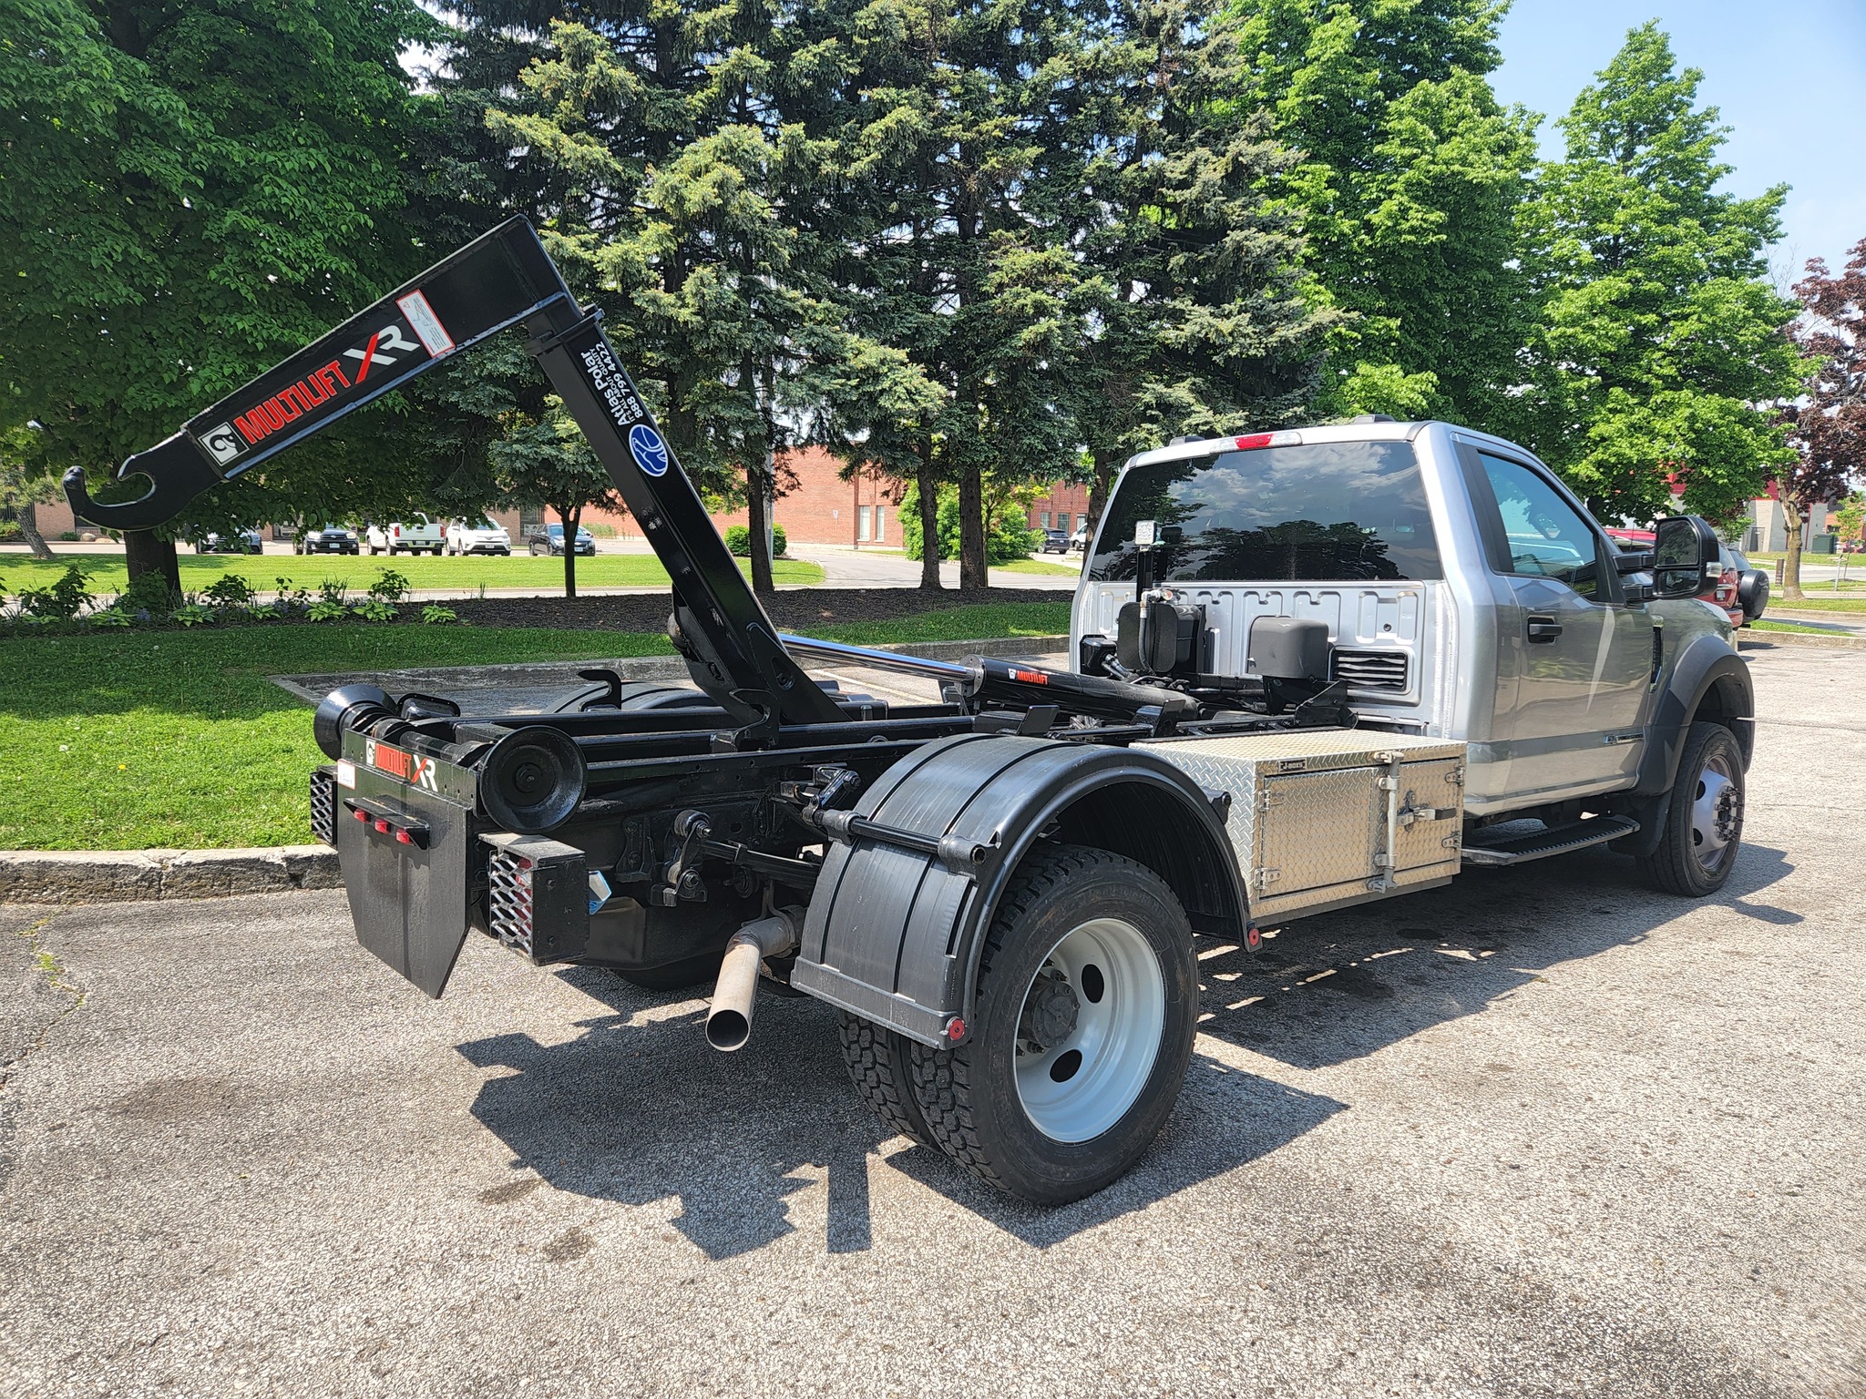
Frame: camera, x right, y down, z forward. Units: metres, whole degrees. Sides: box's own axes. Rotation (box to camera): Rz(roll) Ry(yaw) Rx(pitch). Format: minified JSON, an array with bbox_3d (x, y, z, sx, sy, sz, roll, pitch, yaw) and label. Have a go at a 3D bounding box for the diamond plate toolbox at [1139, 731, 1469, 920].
[{"bbox_3d":[1.200,0.363,3.994,1.205,0.445,0.450,-1,5,-40],"label":"diamond plate toolbox"}]

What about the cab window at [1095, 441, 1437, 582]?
[{"bbox_3d":[1.303,-0.741,5.079,0.080,0.520,1.700,3,2,-40],"label":"cab window"}]

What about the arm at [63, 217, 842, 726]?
[{"bbox_3d":[-0.987,-0.515,3.136,2.030,1.370,0.240,-1,5,-40],"label":"arm"}]

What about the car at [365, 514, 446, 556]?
[{"bbox_3d":[-20.000,-6.189,47.000,1.900,1.790,5.400,-4,8,-32],"label":"car"}]

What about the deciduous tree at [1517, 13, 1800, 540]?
[{"bbox_3d":[14.650,-7.981,25.000,5.500,11.600,5.500,4,7,30],"label":"deciduous tree"}]

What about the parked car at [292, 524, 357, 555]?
[{"bbox_3d":[-23.500,-6.380,47.900,1.820,1.660,4.400,-4,8,-34],"label":"parked car"}]

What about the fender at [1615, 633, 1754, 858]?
[{"bbox_3d":[3.470,0.195,5.727,1.140,0.970,0.250,-1,5,-40],"label":"fender"}]

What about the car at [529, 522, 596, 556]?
[{"bbox_3d":[-15.750,-6.728,52.500,1.780,1.480,4.500,-4,7,-31],"label":"car"}]

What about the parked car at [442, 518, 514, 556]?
[{"bbox_3d":[-18.700,-6.680,50.600,1.840,1.690,4.580,-4,8,-32],"label":"parked car"}]

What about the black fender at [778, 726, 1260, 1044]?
[{"bbox_3d":[0.231,0.387,3.065,1.060,0.610,0.620,-5,7,-40],"label":"black fender"}]

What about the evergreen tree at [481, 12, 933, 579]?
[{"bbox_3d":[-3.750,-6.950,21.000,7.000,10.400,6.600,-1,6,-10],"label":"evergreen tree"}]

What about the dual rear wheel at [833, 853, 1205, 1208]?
[{"bbox_3d":[0.230,0.750,3.082,0.810,0.810,0.490,-5,7,-40],"label":"dual rear wheel"}]

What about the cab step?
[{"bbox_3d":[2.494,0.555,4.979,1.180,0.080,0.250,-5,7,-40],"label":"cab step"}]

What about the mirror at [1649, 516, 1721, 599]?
[{"bbox_3d":[3.033,-0.567,4.989,0.160,0.340,0.220,-1,5,-40],"label":"mirror"}]

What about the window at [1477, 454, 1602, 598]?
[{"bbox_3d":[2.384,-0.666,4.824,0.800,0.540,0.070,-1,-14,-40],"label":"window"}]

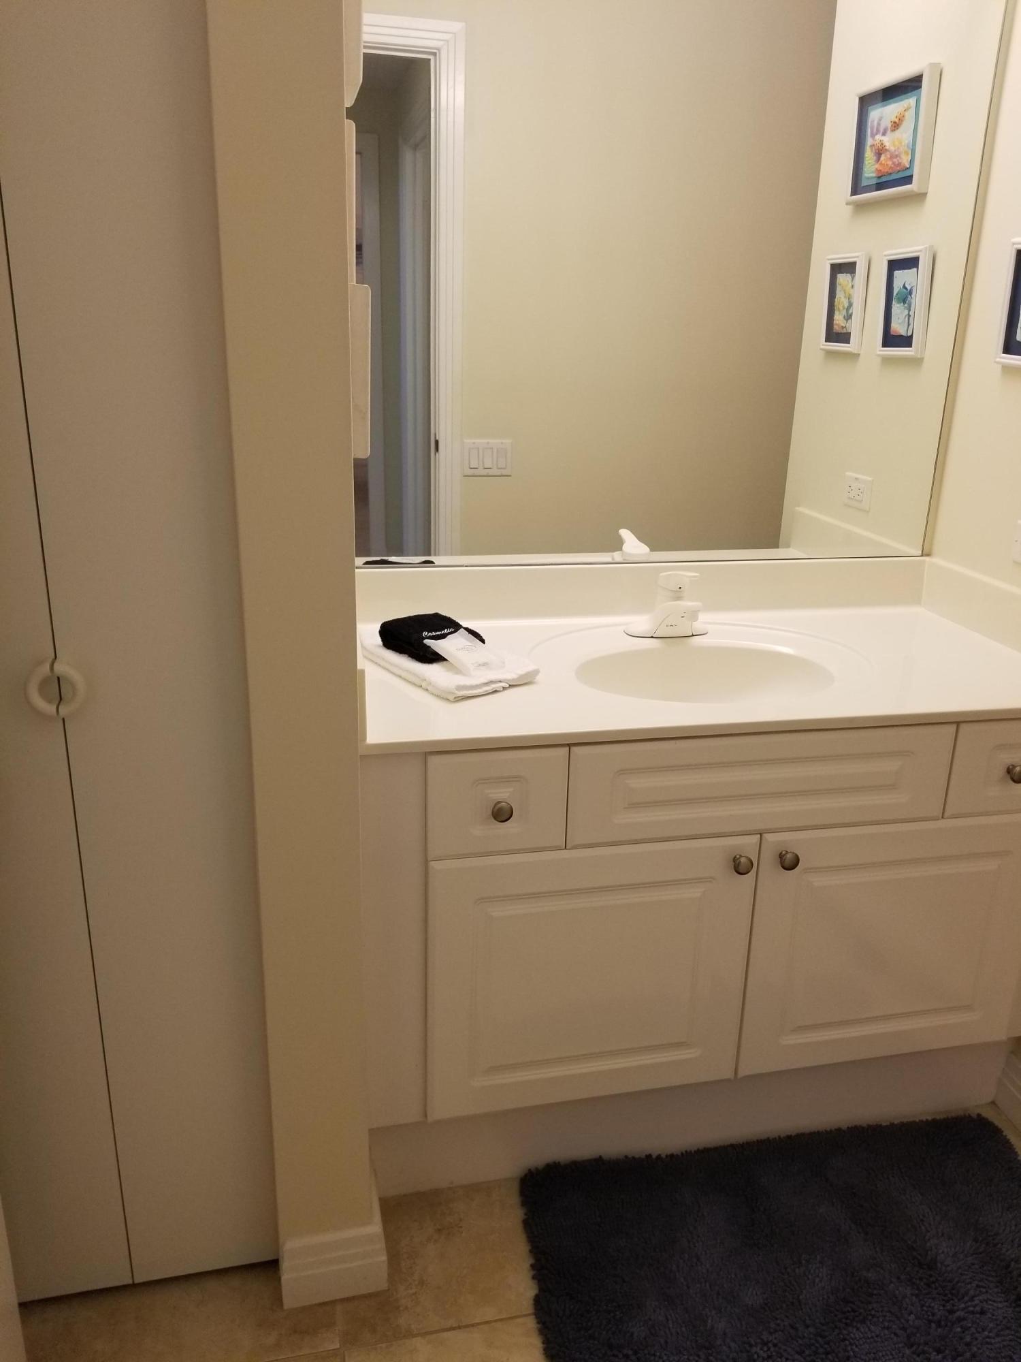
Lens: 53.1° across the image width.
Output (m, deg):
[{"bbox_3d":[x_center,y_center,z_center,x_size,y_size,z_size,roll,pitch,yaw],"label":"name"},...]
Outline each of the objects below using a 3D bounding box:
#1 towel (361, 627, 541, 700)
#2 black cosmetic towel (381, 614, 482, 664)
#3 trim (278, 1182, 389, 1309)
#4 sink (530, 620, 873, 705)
[{"bbox_3d":[-0.109,-0.038,1.565,0.160,0.029,0.320,-12,22,-35],"label":"towel"},{"bbox_3d":[-0.117,-0.068,1.578,0.117,0.038,0.117,-13,23,-36],"label":"black cosmetic towel"},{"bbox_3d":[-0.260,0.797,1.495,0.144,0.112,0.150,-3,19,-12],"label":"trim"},{"bbox_3d":[0.302,0.032,1.655,0.550,0.150,0.455,-3,19,-12],"label":"sink"}]

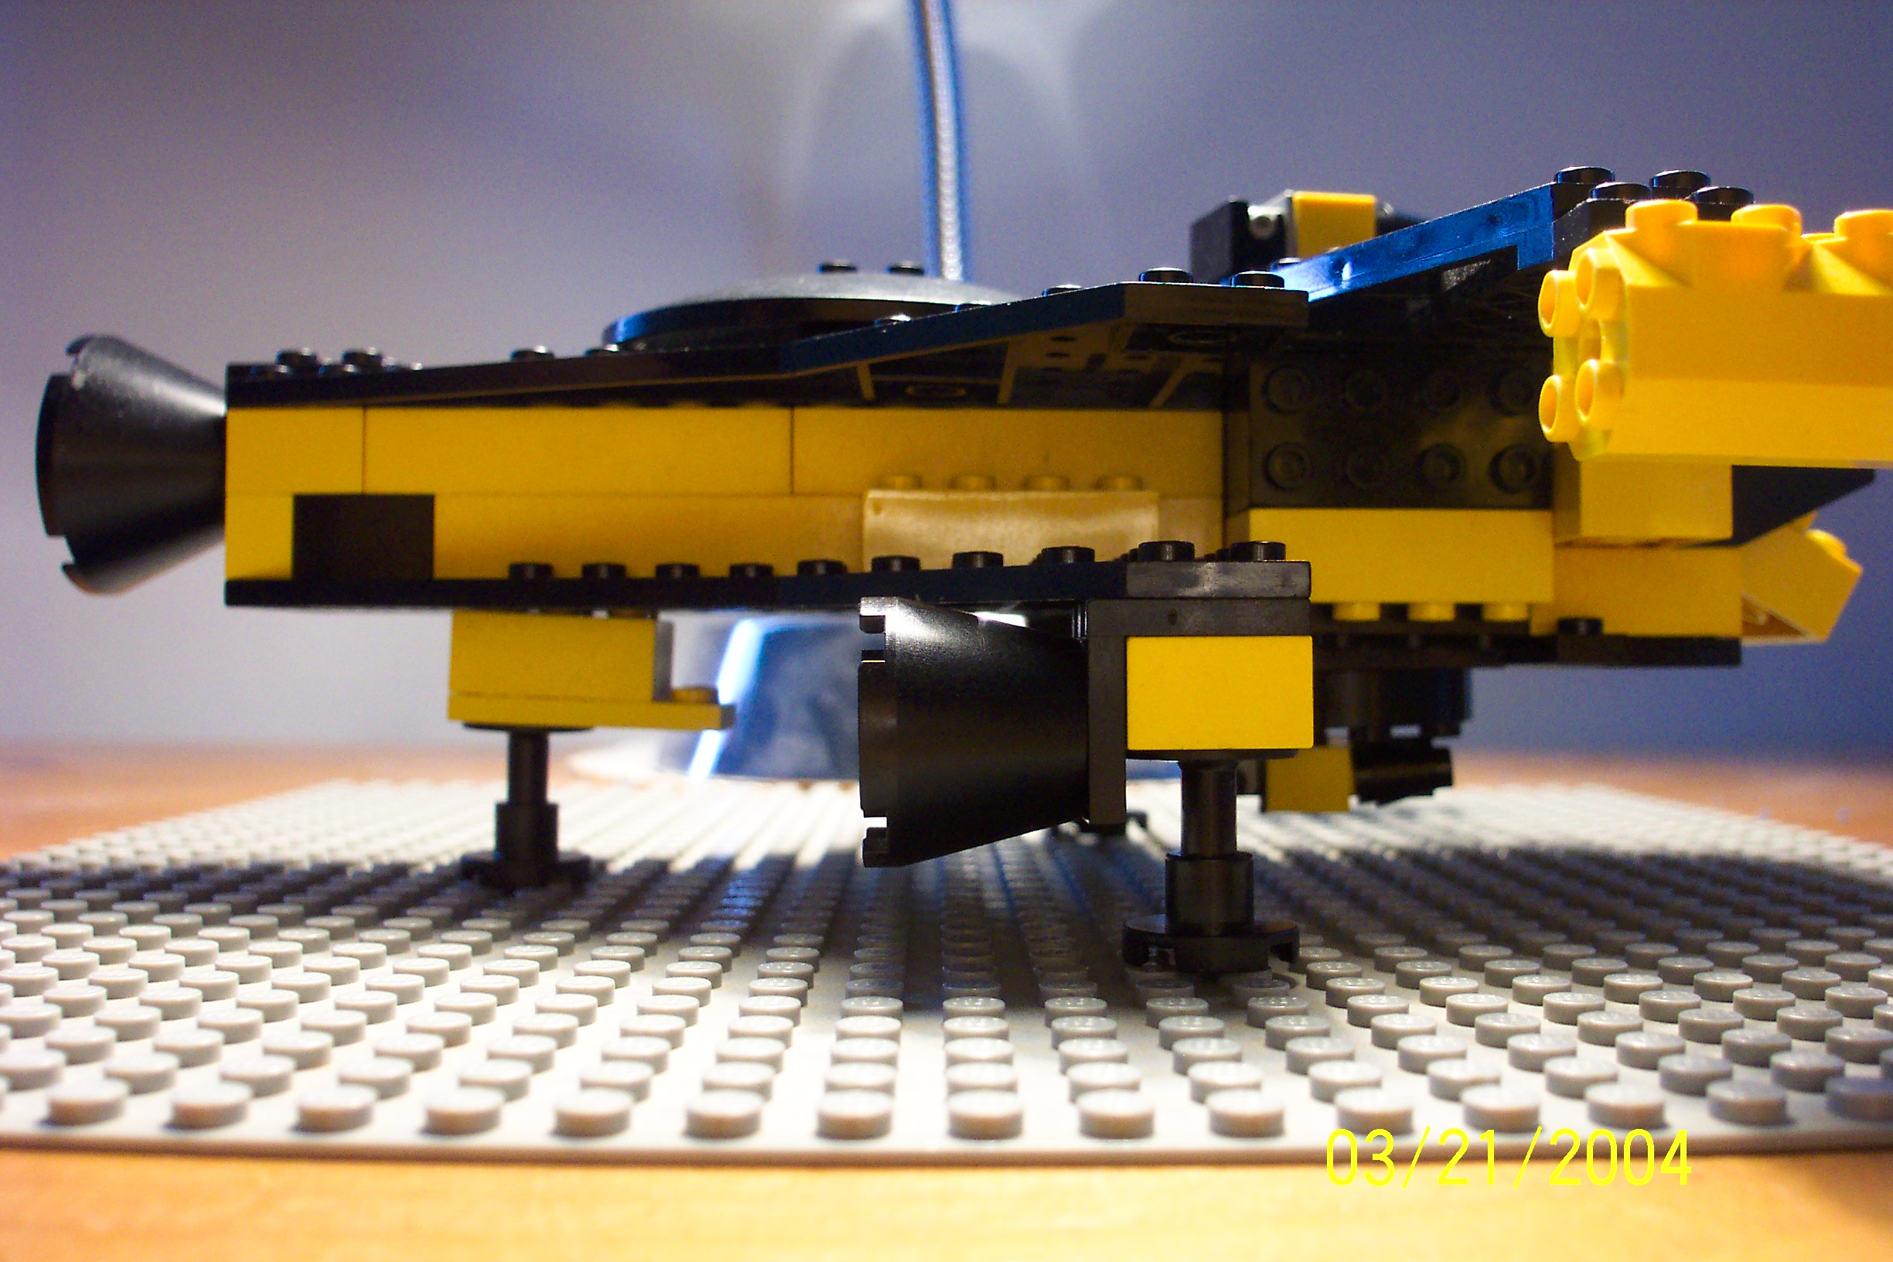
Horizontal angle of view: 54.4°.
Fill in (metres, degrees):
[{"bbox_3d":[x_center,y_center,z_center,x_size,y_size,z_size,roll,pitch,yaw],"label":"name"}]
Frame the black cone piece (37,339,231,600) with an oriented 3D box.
[{"bbox_3d":[-0.093,-0.020,0.222,0.019,0.032,0.032,0,-1,-1],"label":"black cone piece"}]

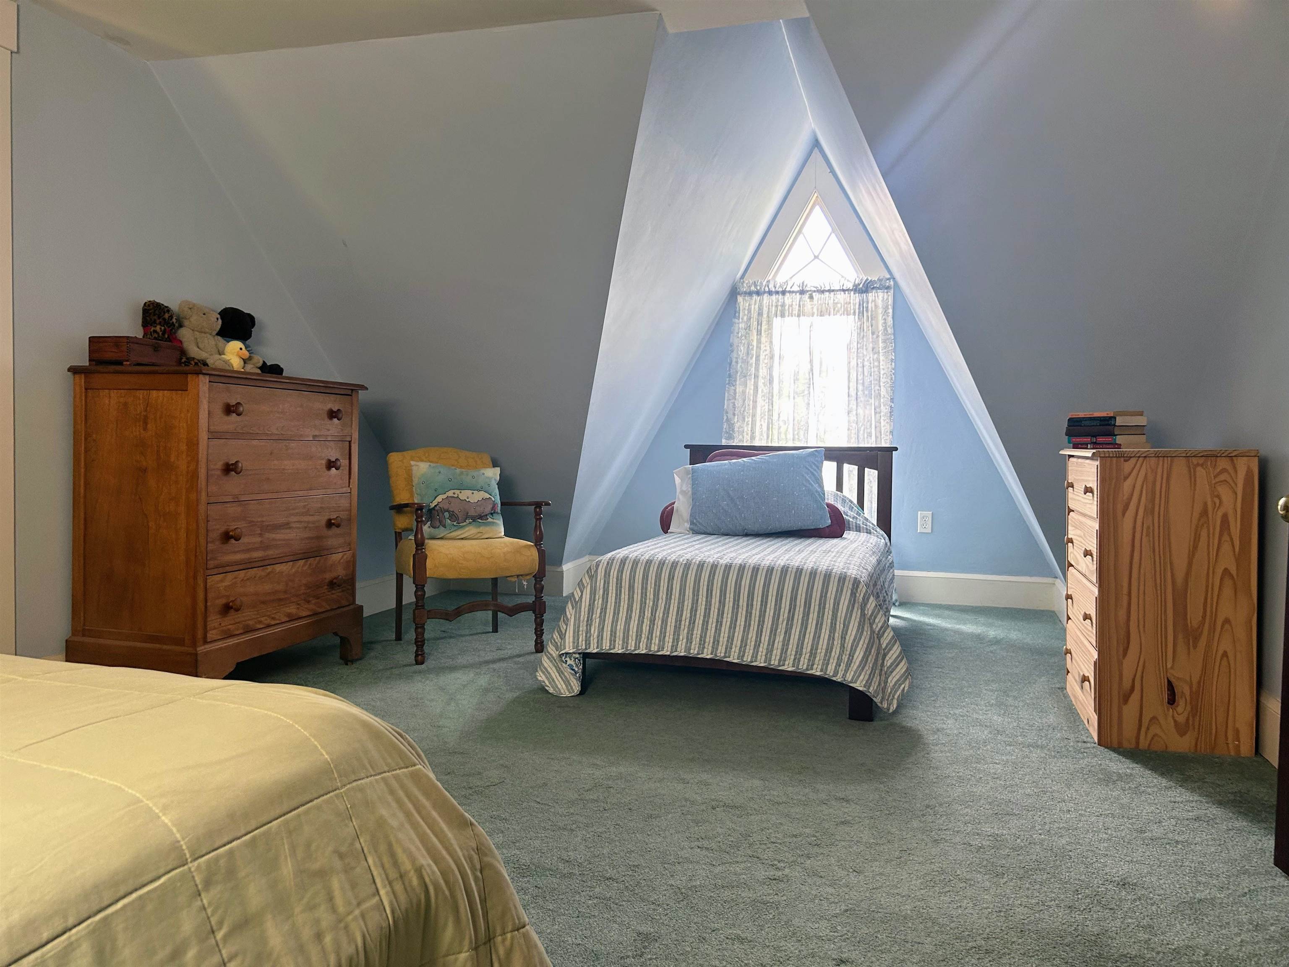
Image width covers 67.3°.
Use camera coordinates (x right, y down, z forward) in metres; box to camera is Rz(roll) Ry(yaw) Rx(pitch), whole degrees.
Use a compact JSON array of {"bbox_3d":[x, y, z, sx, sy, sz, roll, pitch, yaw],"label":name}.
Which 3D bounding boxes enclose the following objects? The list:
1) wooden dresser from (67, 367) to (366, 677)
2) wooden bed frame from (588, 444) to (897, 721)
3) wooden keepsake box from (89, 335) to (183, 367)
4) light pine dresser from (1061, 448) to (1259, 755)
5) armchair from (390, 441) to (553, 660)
[{"bbox_3d":[-1.473,0.164,3.461,0.561,1.092,0.863,1,2,19],"label":"wooden dresser"},{"bbox_3d":[0.488,0.269,4.115,1.090,0.870,1.960,1,1,16],"label":"wooden bed frame"},{"bbox_3d":[-1.708,-0.423,3.260,0.140,0.092,0.295,1,1,5],"label":"wooden keepsake box"},{"bbox_3d":[1.574,0.324,3.036,0.427,0.852,0.627,1,1,16],"label":"light pine dresser"},{"bbox_3d":[-0.792,0.271,4.146,0.585,0.845,0.635,0,2,-27],"label":"armchair"}]

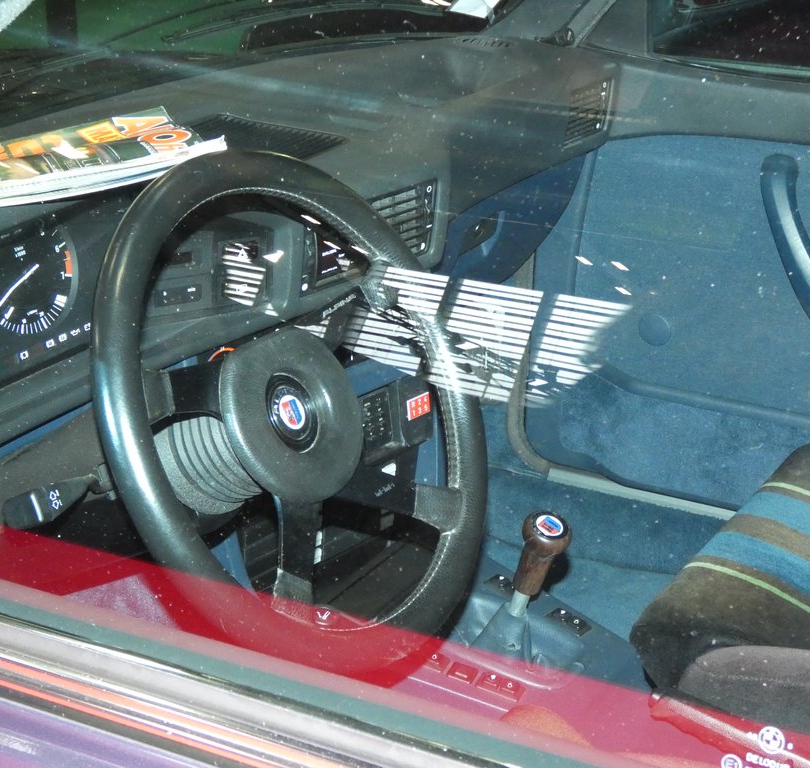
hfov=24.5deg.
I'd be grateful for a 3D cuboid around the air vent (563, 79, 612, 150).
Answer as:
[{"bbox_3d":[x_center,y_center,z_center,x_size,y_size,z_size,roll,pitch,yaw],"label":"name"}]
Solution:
[{"bbox_3d":[0.211,-0.320,2.188,0.025,0.067,0.092,22,29,30],"label":"air vent"}]

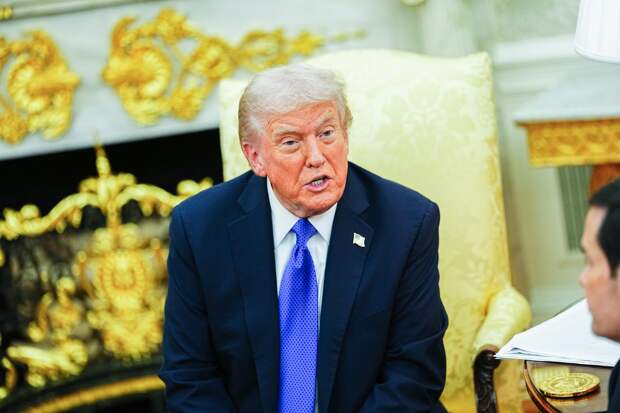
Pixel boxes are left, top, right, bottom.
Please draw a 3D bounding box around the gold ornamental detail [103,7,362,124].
[{"bbox_3d":[-0.159,-0.308,5.300,0.535,0.230,0.050,-9,16,-3],"label":"gold ornamental detail"}]

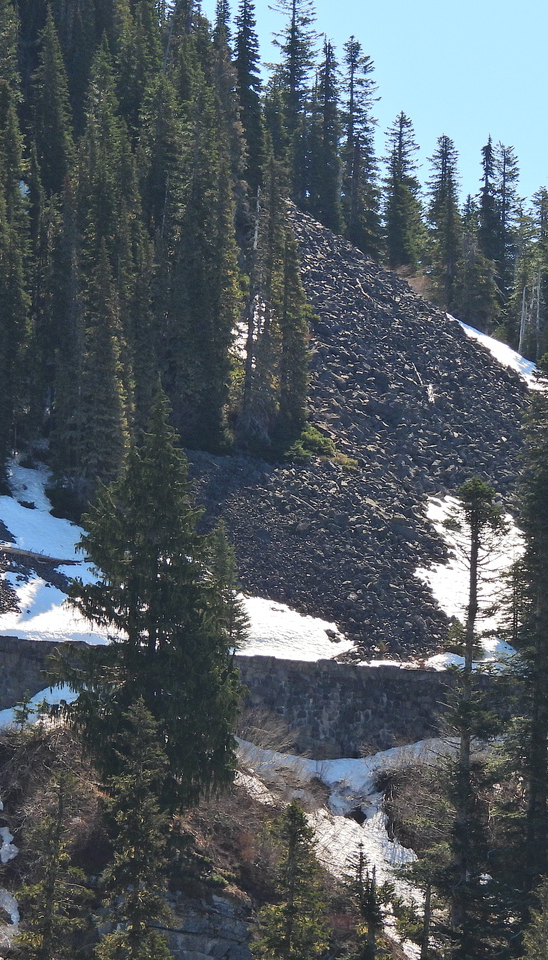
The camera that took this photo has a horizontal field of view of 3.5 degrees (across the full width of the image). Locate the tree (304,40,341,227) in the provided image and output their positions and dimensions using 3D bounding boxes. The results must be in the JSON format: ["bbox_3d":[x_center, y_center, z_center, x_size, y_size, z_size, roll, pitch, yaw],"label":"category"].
[{"bbox_3d":[3.010,-21.410,550.000,2.480,11.900,2.480,0,-3,0],"label":"tree"}]

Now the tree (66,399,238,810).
[{"bbox_3d":[-6.760,6.760,498.000,9.990,23.790,9.990,0,-3,0],"label":"tree"}]

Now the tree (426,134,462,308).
[{"bbox_3d":[10.620,-16.110,553.000,2.240,10.840,2.240,0,-3,0],"label":"tree"}]

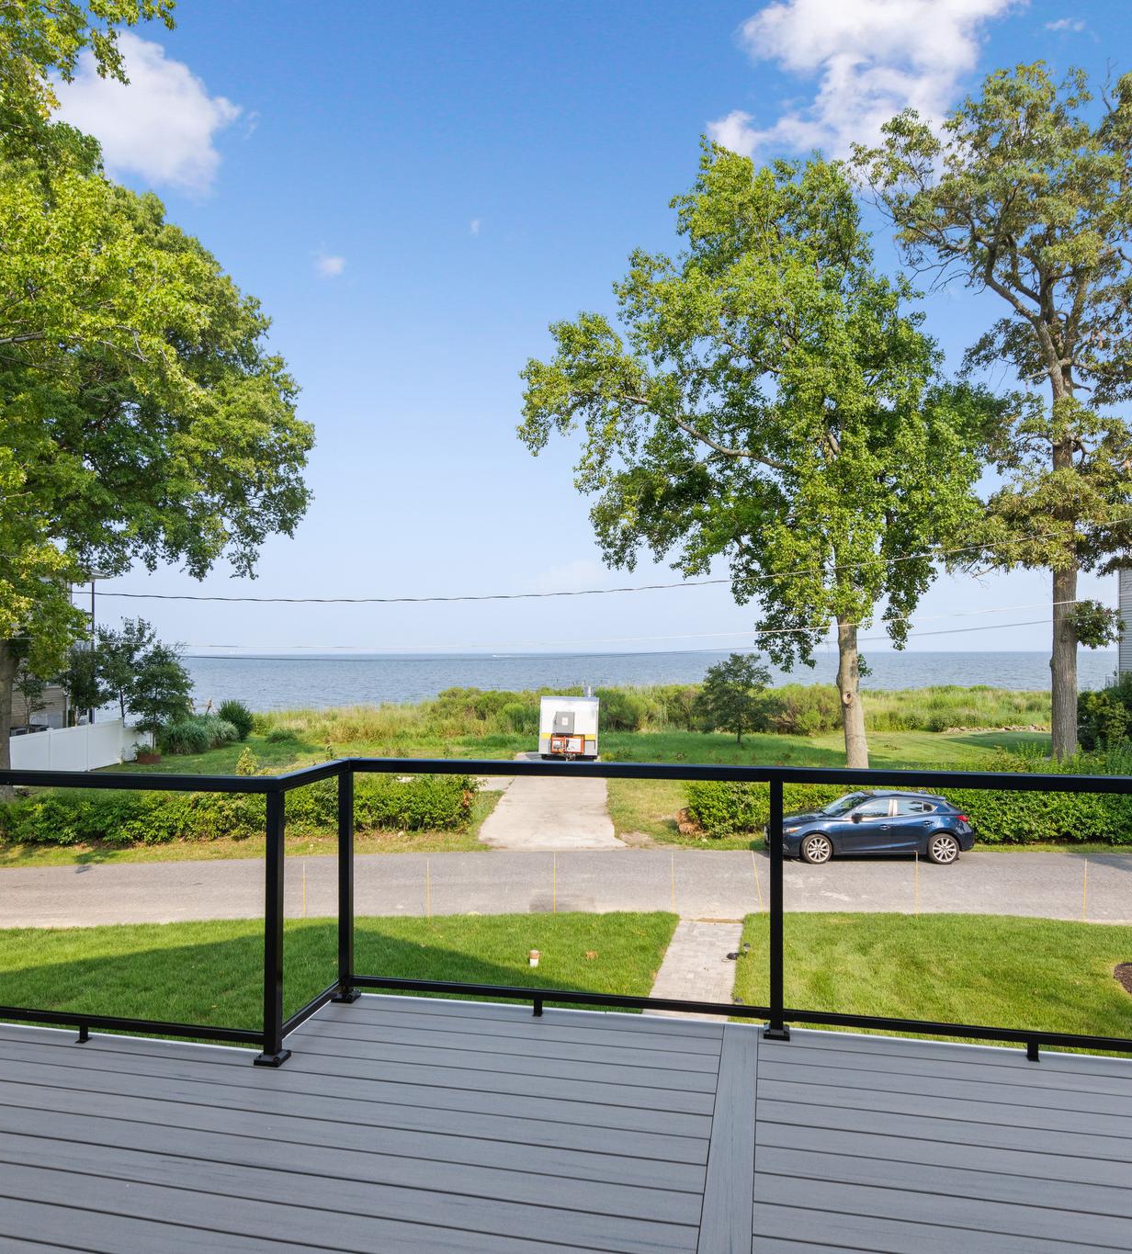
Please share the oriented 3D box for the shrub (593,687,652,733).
[{"bbox_3d":[3.090,4.776,48.240,3.700,2.590,3.200,0,-2,0],"label":"shrub"}]

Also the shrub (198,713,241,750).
[{"bbox_3d":[-17.312,5.138,41.825,2.100,1.590,1.900,0,-2,0],"label":"shrub"}]

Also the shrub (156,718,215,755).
[{"bbox_3d":[-17.718,5.046,38.925,2.600,1.600,2.200,0,-2,0],"label":"shrub"}]

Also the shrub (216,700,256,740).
[{"bbox_3d":[-17.504,4.948,44.434,2.150,2.100,2.100,1,-2,-22],"label":"shrub"}]

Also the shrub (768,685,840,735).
[{"bbox_3d":[13.395,4.627,47.044,4.100,2.700,3.200,-1,-2,16],"label":"shrub"}]

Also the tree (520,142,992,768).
[{"bbox_3d":[6.932,-6.335,30.968,17.330,23.710,15.000,0,-2,0],"label":"tree"}]

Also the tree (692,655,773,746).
[{"bbox_3d":[8.279,3.589,41.770,4.030,4.530,3.900,0,-2,0],"label":"tree"}]

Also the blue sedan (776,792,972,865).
[{"bbox_3d":[6.698,4.355,18.774,4.460,1.460,1.820,0,-2,2],"label":"blue sedan"}]

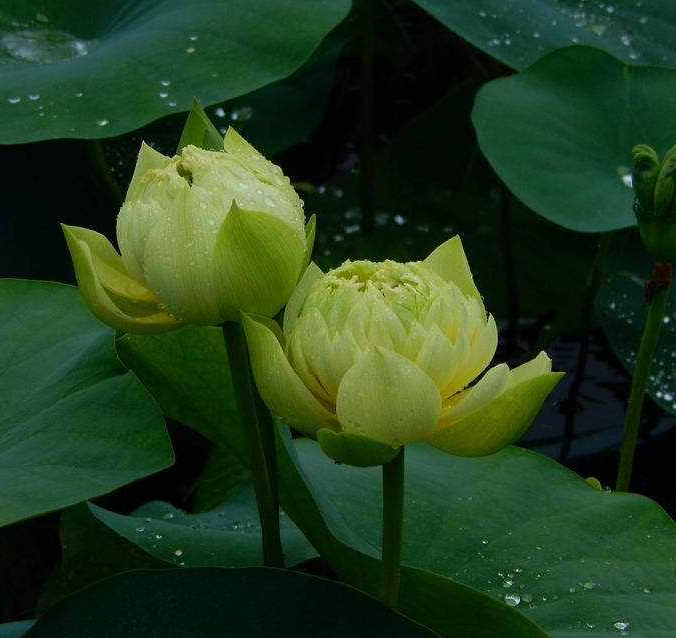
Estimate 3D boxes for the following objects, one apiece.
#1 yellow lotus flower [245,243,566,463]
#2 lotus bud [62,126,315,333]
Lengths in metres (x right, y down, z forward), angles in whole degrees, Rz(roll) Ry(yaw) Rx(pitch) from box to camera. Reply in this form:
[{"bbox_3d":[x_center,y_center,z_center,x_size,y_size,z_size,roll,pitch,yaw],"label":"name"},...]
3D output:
[{"bbox_3d":[0.034,0.018,2.200,0.168,0.108,0.142,0,20,0],"label":"yellow lotus flower"},{"bbox_3d":[-0.079,-0.049,2.250,0.137,0.108,0.118,-9,20,0],"label":"lotus bud"}]

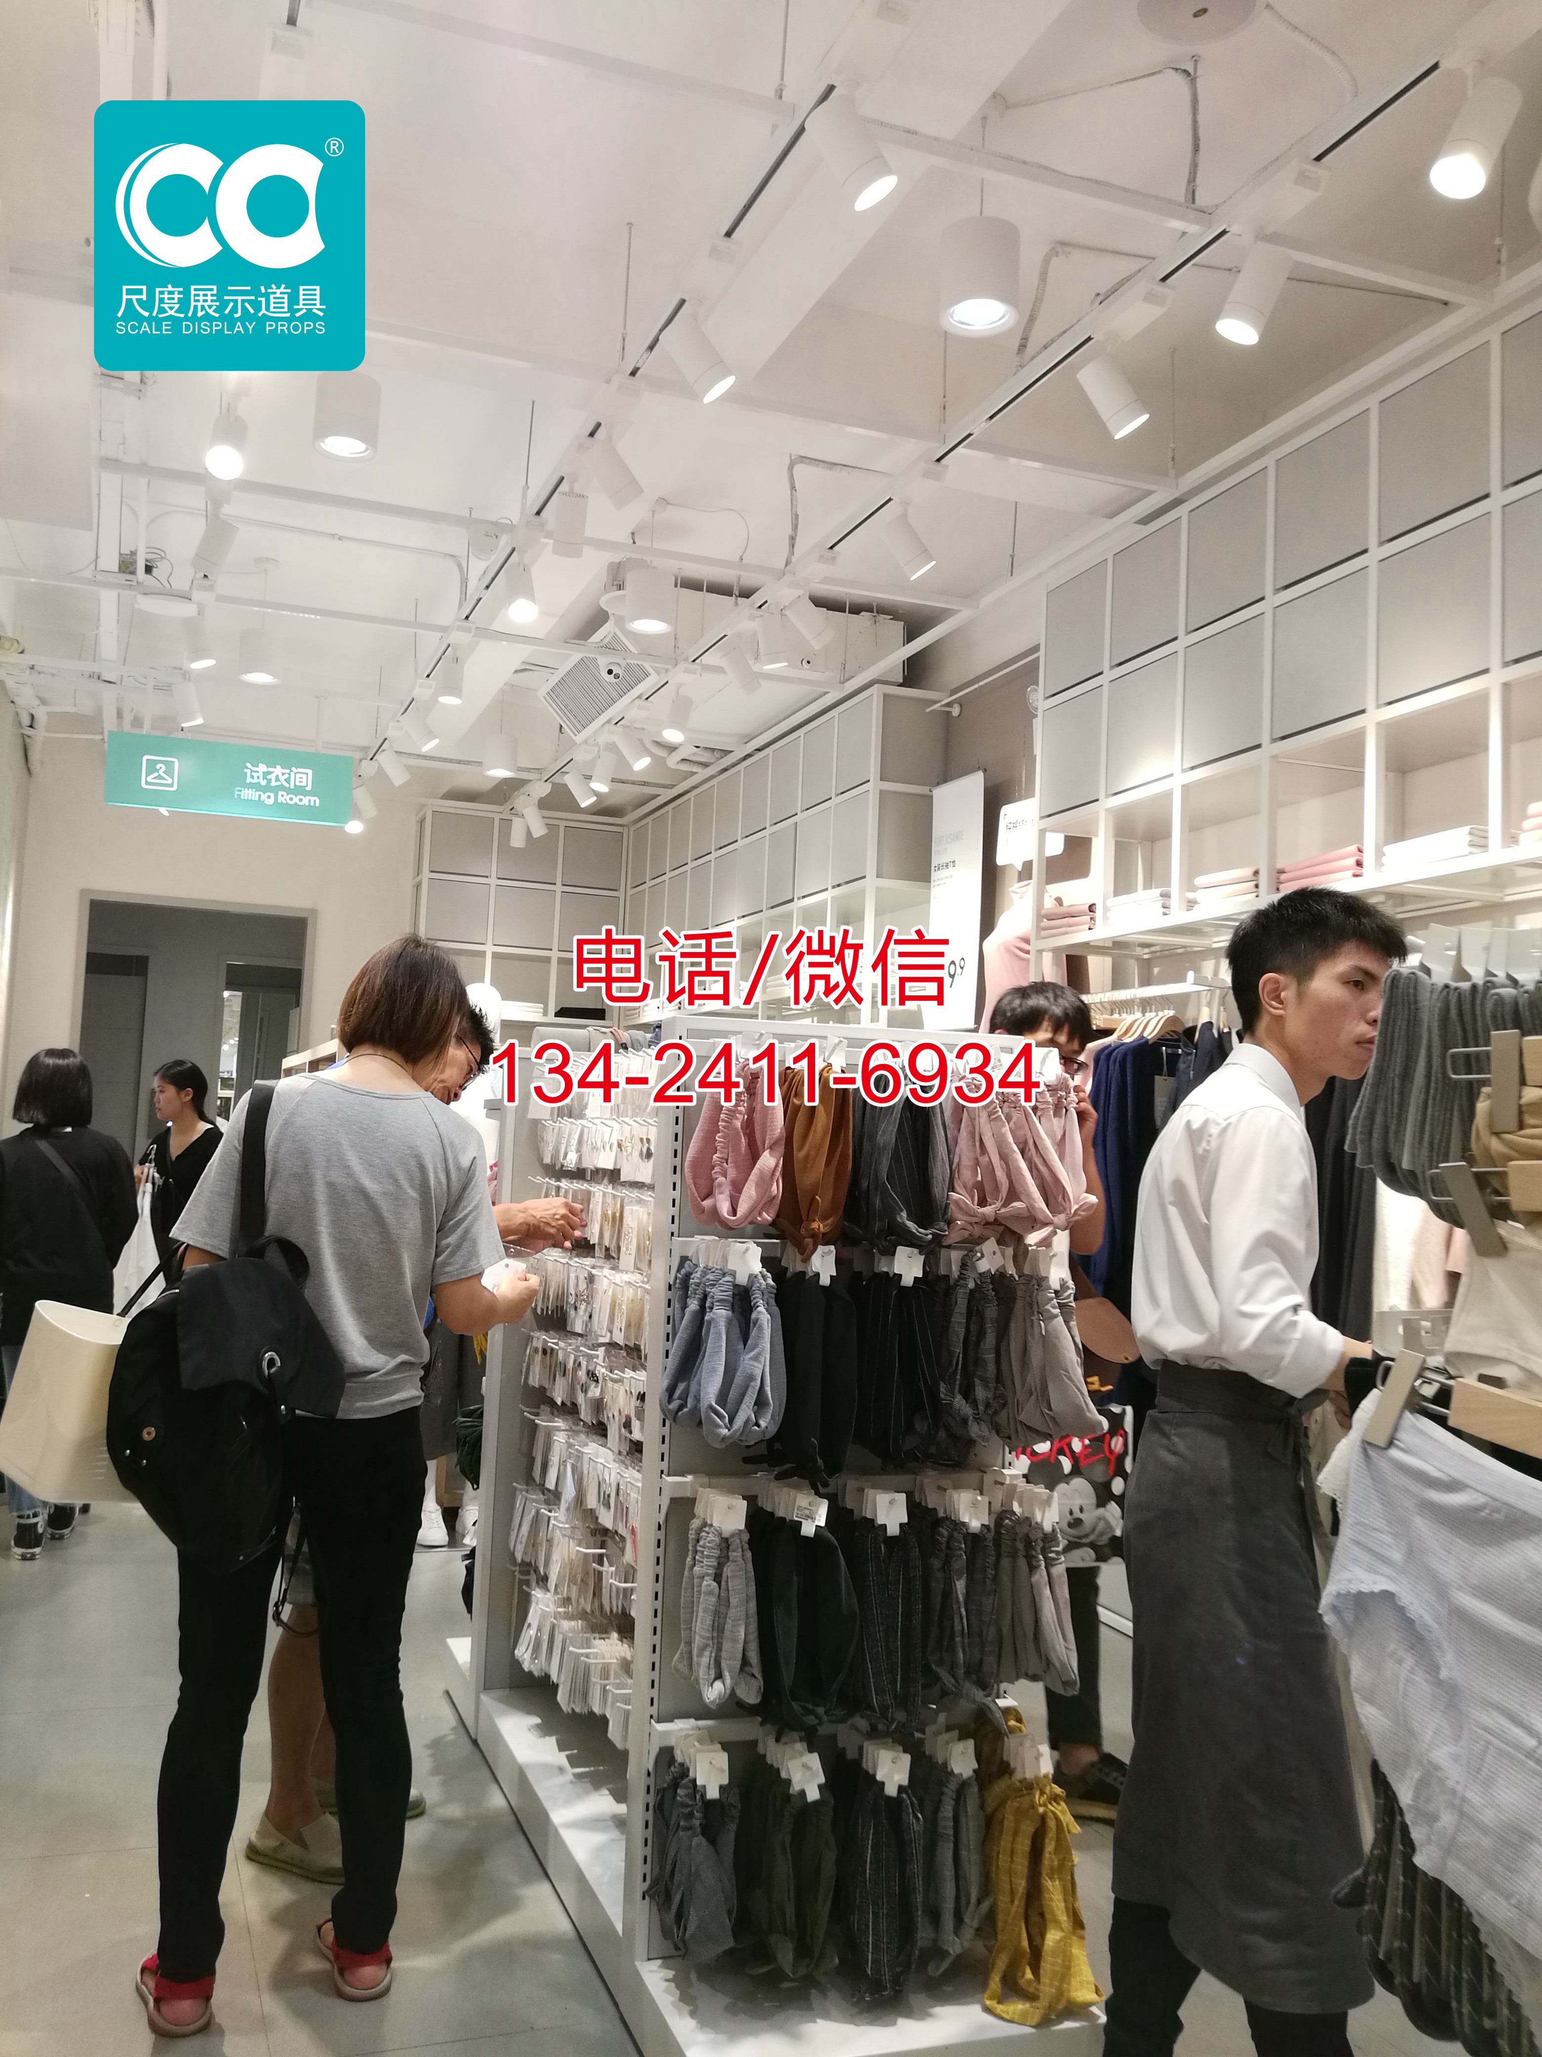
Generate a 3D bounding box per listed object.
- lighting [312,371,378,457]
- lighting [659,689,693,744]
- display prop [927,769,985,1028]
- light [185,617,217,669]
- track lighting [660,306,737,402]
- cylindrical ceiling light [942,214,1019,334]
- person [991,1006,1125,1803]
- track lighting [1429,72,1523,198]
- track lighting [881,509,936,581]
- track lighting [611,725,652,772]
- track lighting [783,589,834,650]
[{"bbox_3d":[-0.950,-1.370,3.465,0.143,0.155,0.143,4,-4,-22],"label":"lighting"},{"bbox_3d":[-0.336,-1.137,5.667,0.083,0.152,0.083,-1,-26,34],"label":"lighting"},{"bbox_3d":[0.669,-0.459,5.658,0.020,0.913,0.383,4,-4,-22],"label":"display prop"},{"bbox_3d":[-1.842,-1.238,4.961,0.083,0.152,0.083,-19,-6,5],"label":"light"},{"bbox_3d":[-0.144,-1.313,3.023,0.083,0.152,0.083,-37,5,-13],"label":"track lighting"},{"bbox_3d":[0.383,-1.374,2.829,0.143,0.155,0.143,2,-4,0],"label":"cylindrical ceiling light"},{"bbox_3d":[0.572,0.751,3.175,0.400,1.720,0.500,-1,-5,41],"label":"person"},{"bbox_3d":[1.053,-1.325,2.299,0.083,0.152,0.083,28,-9,-11],"label":"track lighting"},{"bbox_3d":[0.346,-1.191,3.830,0.077,0.140,0.077,-31,2,-10],"label":"track lighting"},{"bbox_3d":[-0.534,-1.078,5.957,0.077,0.140,0.077,-35,-10,8],"label":"track lighting"},{"bbox_3d":[0.115,-1.178,4.473,0.140,0.077,0.077,50,-23,-16],"label":"track lighting"}]

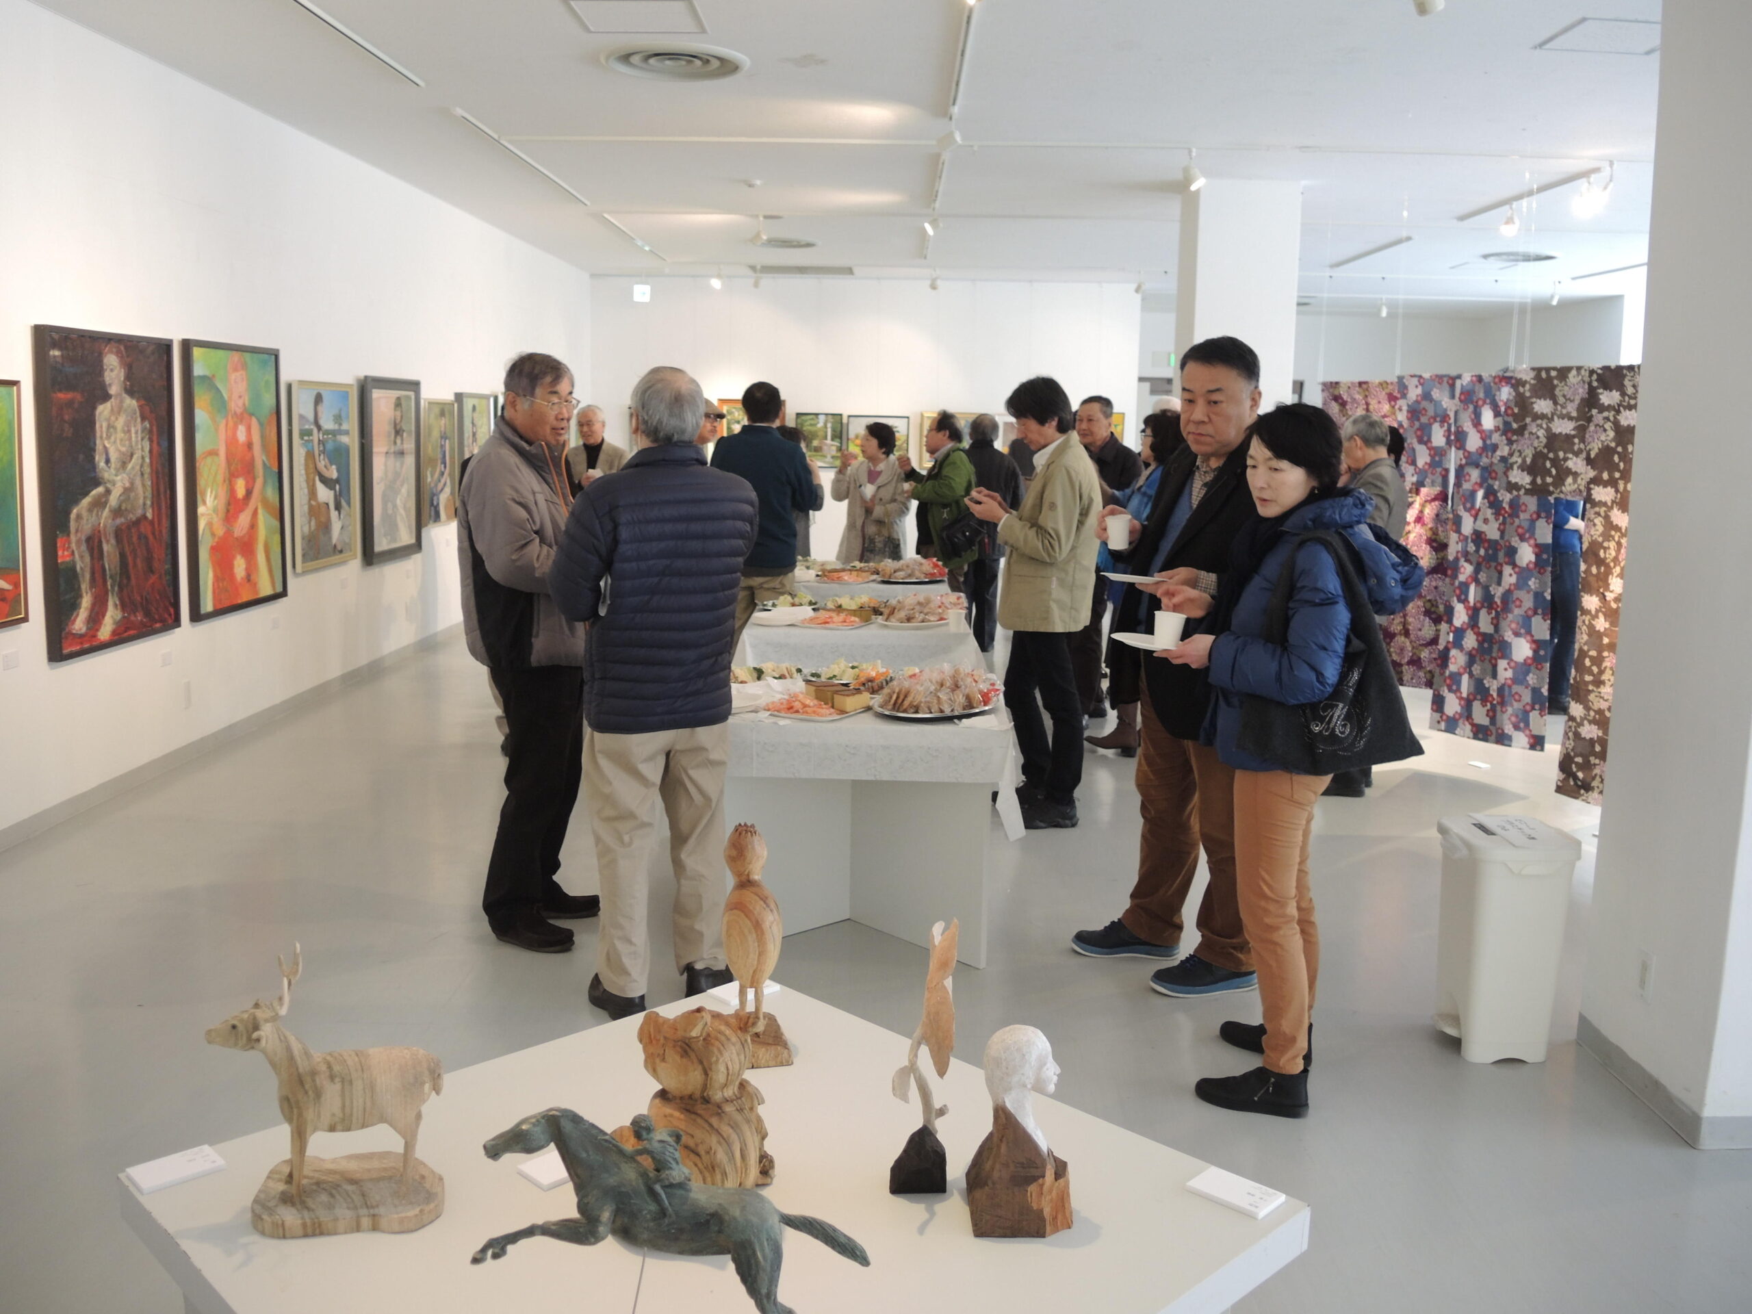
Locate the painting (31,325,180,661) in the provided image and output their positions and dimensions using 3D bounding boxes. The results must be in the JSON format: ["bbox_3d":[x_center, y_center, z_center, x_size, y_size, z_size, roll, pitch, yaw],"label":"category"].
[{"bbox_3d":[-3.041,-0.662,5.661,0.055,1.240,0.900,3,10,0],"label":"painting"}]

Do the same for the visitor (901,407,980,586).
[{"bbox_3d":[0.364,-0.617,8.205,0.440,1.595,0.500,2,9,7],"label":"visitor"}]

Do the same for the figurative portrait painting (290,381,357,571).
[{"bbox_3d":[-3.035,-1.000,7.803,0.060,0.985,0.800,1,9,1],"label":"figurative portrait painting"}]

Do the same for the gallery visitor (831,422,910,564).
[{"bbox_3d":[-0.035,-0.645,8.561,0.480,1.526,0.380,5,11,27],"label":"gallery visitor"}]

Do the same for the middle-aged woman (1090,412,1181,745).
[{"bbox_3d":[1.224,-0.340,6.557,0.440,1.571,0.450,0,10,0],"label":"middle-aged woman"}]

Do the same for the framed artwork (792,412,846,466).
[{"bbox_3d":[-0.612,-2.347,15.369,0.522,0.588,0.040,0,11,0],"label":"framed artwork"}]

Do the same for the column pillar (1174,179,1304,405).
[{"bbox_3d":[2.371,-1.574,9.534,0.640,3.020,0.650,0,10,0],"label":"column pillar"}]

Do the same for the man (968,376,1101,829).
[{"bbox_3d":[0.579,-0.216,5.436,0.470,1.694,0.460,-1,10,-5],"label":"man"}]

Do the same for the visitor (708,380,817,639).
[{"bbox_3d":[-0.534,-0.432,6.678,0.500,1.716,0.360,3,10,15],"label":"visitor"}]

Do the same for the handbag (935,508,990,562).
[{"bbox_3d":[0.496,-0.692,8.095,0.290,0.240,0.140,-18,9,-5],"label":"handbag"}]

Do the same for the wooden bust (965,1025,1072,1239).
[{"bbox_3d":[0.154,0.488,1.506,0.115,0.210,0.125,0,9,-4],"label":"wooden bust"}]

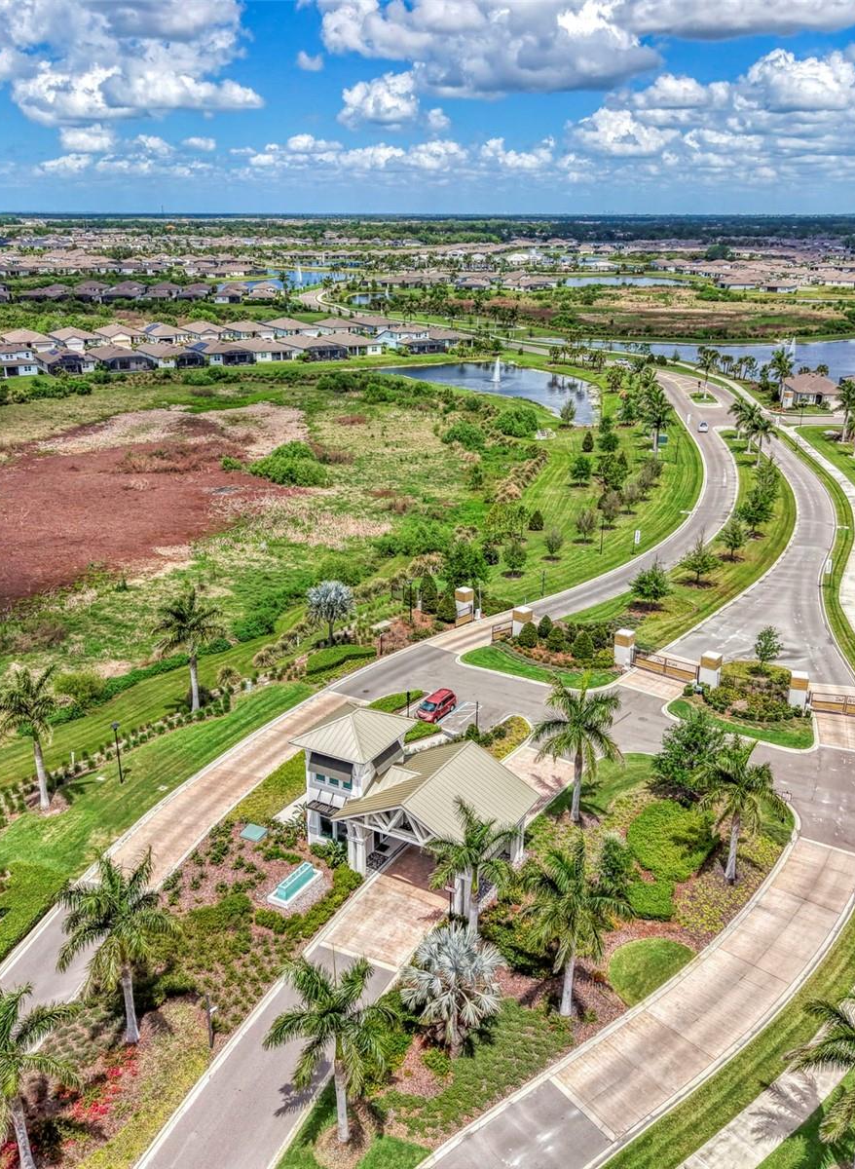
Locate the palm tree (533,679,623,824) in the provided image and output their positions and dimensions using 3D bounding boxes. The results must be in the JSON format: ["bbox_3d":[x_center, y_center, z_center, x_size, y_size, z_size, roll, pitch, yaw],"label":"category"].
[{"bbox_3d":[10.695,12.137,77.215,6.370,10.650,6.370,0,19,0],"label":"palm tree"}]

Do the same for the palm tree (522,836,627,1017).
[{"bbox_3d":[8.056,19.479,60.050,5.600,10.900,5.600,0,19,0],"label":"palm tree"}]

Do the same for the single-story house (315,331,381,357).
[{"bbox_3d":[-24.943,-78.615,350.918,12.800,5.700,21.500,-10,22,-27],"label":"single-story house"}]

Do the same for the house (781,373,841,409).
[{"bbox_3d":[91.508,-47.480,260.467,11.500,5.600,18.000,-1,19,-4],"label":"house"}]

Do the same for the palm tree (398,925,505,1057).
[{"bbox_3d":[1.288,21.355,55.990,5.430,7.060,5.430,0,19,0],"label":"palm tree"}]

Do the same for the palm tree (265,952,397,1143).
[{"bbox_3d":[-4.396,22.660,51.714,6.000,10.300,6.000,0,19,0],"label":"palm tree"}]

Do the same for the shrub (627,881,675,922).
[{"bbox_3d":[14.869,20.896,71.314,2.850,1.000,2.700,0,19,0],"label":"shrub"}]

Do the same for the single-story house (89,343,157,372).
[{"bbox_3d":[-90.559,-66.517,314.869,12.600,5.500,22.000,-10,21,-27],"label":"single-story house"}]

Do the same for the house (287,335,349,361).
[{"bbox_3d":[-36.696,-75.965,342.628,12.400,5.500,22.000,-11,22,-29],"label":"house"}]

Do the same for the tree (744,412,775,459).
[{"bbox_3d":[57.588,-24.969,187.444,5.470,8.920,5.470,0,19,0],"label":"tree"}]

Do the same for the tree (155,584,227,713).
[{"bbox_3d":[-21.232,6.120,97.415,6.300,11.800,6.300,0,19,0],"label":"tree"}]

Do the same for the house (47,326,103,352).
[{"bbox_3d":[-119.373,-83.318,365.601,12.300,5.600,20.000,-13,23,-33],"label":"house"}]

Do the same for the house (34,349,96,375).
[{"bbox_3d":[-98.065,-61.123,294.301,12.900,5.600,20.000,-9,21,-25],"label":"house"}]

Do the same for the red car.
[{"bbox_3d":[0.853,10.790,96.653,1.970,1.750,5.050,11,22,29],"label":"red car"}]

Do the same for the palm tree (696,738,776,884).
[{"bbox_3d":[20.764,15.526,72.801,5.400,10.200,5.400,0,19,0],"label":"palm tree"}]

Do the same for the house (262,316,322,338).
[{"bbox_3d":[-50.254,-95.698,401.766,12.200,5.600,22.000,-10,22,-27],"label":"house"}]

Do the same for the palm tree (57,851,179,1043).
[{"bbox_3d":[-16.288,20.083,58.056,6.300,11.100,6.300,0,19,0],"label":"palm tree"}]

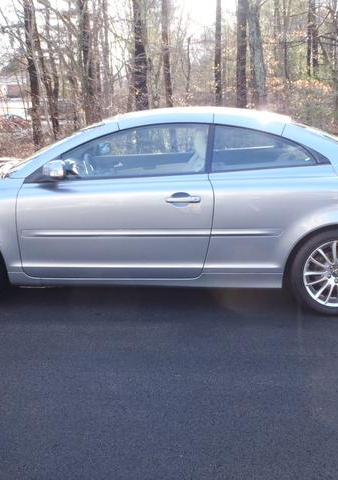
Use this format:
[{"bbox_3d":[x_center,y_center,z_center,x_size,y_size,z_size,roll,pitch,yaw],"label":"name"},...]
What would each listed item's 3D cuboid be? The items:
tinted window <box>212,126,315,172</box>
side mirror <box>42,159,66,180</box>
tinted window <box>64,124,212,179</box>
[{"bbox_3d":[0.635,-0.622,3.523,0.690,0.330,0.070,1,-7,2],"label":"tinted window"},{"bbox_3d":[-0.747,-0.465,3.400,0.150,0.145,0.200,1,13,2],"label":"side mirror"},{"bbox_3d":[-0.233,-0.611,3.551,1.000,0.385,0.070,1,-7,2],"label":"tinted window"}]

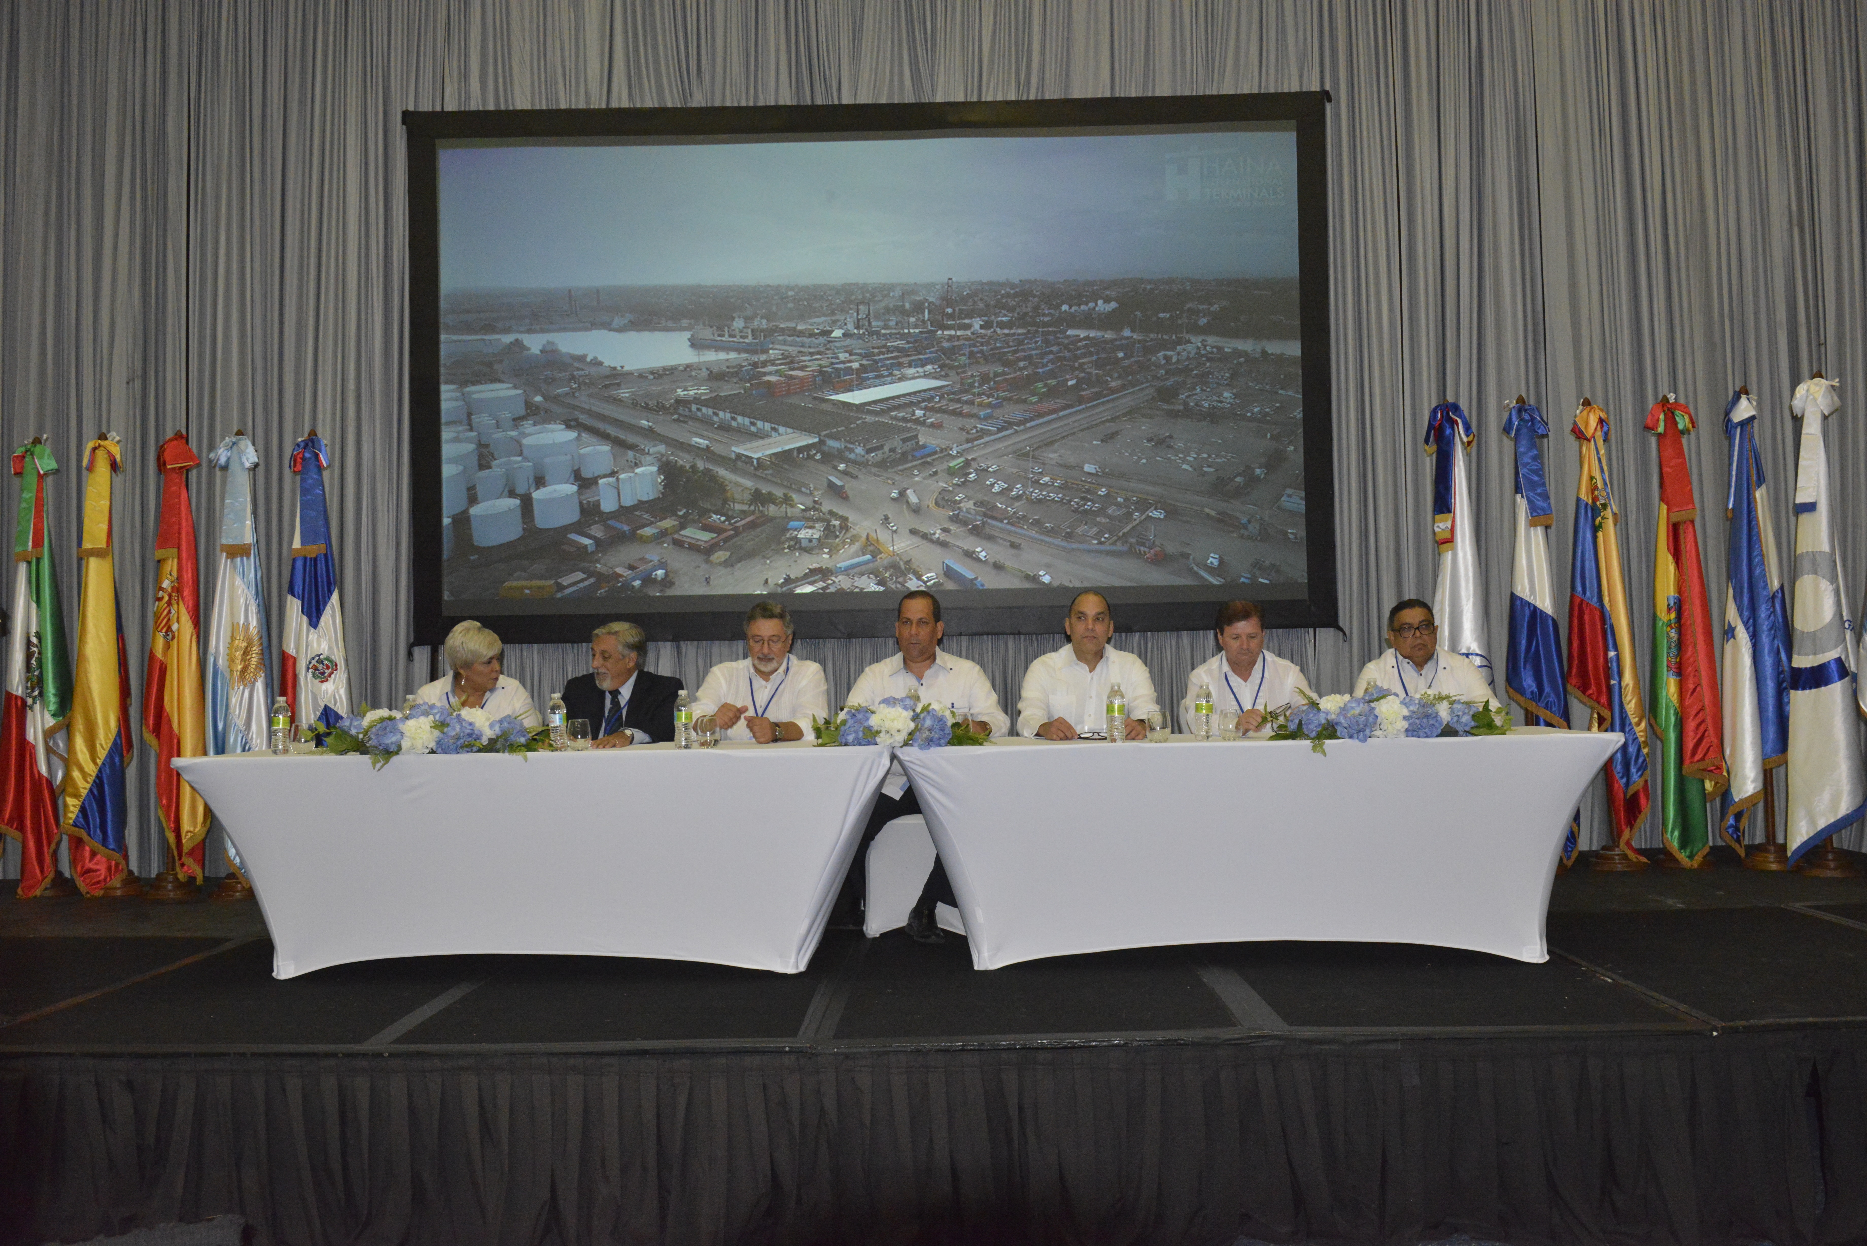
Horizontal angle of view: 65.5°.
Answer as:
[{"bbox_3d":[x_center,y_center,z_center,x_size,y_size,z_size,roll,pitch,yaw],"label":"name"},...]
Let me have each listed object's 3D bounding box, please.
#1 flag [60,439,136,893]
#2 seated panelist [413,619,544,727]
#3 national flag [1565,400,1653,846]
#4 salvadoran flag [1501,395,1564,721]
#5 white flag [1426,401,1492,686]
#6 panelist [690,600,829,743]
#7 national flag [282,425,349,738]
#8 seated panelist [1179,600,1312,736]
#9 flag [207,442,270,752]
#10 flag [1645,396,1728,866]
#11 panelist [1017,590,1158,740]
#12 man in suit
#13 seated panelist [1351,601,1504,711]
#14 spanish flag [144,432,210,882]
[{"bbox_3d":[-4.066,0.185,7.071,0.358,2.221,0.280,-1,-2,1],"label":"flag"},{"bbox_3d":[-1.782,0.606,5.658,0.530,1.246,0.780,-1,-2,-11],"label":"seated panelist"},{"bbox_3d":[3.261,0.025,7.014,0.380,2.212,0.300,-1,-2,1],"label":"national flag"},{"bbox_3d":[2.853,0.031,6.873,0.342,2.190,0.280,-1,-2,1],"label":"salvadoran flag"},{"bbox_3d":[2.487,0.031,6.879,0.349,2.165,0.280,-1,-2,1],"label":"white flag"},{"bbox_3d":[-0.663,0.553,5.608,0.540,1.287,0.720,-1,-2,6],"label":"panelist"},{"bbox_3d":[-2.940,0.150,6.932,0.343,2.126,0.280,-1,-2,1],"label":"national flag"},{"bbox_3d":[1.213,0.536,5.535,0.550,1.254,0.800,-1,-2,1],"label":"seated panelist"},{"bbox_3d":[-3.332,0.164,6.958,0.324,2.162,0.270,-1,-2,1],"label":"flag"},{"bbox_3d":[3.629,0.032,7.004,0.380,2.265,0.300,-1,-2,1],"label":"flag"},{"bbox_3d":[0.602,0.522,5.551,0.560,1.308,0.800,-1,-2,1],"label":"panelist"},{"bbox_3d":[-1.208,0.602,5.644,0.560,1.228,0.800,-2,-2,16],"label":"man in suit"},{"bbox_3d":[1.908,0.525,5.518,0.590,1.247,0.800,-1,-2,1],"label":"seated panelist"},{"bbox_3d":[-3.708,0.162,7.115,0.320,2.201,0.300,-1,-2,1],"label":"spanish flag"}]

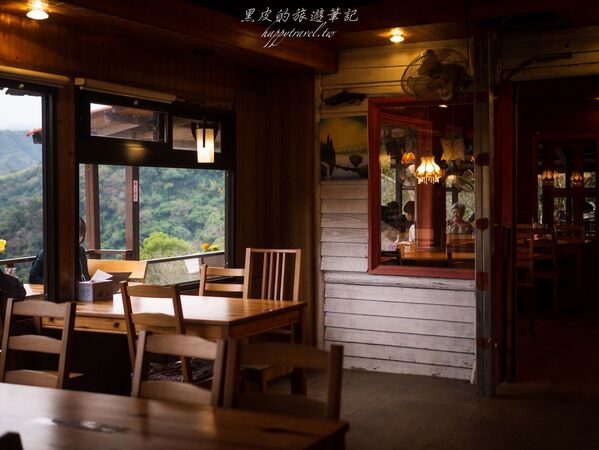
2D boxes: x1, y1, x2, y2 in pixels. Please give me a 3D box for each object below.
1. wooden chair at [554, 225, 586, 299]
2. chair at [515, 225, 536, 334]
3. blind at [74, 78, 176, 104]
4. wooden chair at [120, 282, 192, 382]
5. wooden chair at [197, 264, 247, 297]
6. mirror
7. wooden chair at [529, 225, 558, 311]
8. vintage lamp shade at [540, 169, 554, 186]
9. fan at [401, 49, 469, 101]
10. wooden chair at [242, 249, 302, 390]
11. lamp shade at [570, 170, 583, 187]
[{"bbox_3d":[3.414,0.440,10.806,0.420,0.930,0.460,1,2,28],"label":"wooden chair"},{"bbox_3d":[2.024,0.508,8.129,0.420,0.980,0.460,1,2,21],"label":"chair"},{"bbox_3d":[-1.160,-0.915,5.925,0.090,0.110,1.064,1,2,28],"label":"blind"},{"bbox_3d":[-0.663,0.770,4.614,0.363,0.947,0.470,1,2,28],"label":"wooden chair"},{"bbox_3d":[-0.610,0.744,5.601,0.385,0.929,0.480,1,2,28],"label":"wooden chair"},{"bbox_3d":[0.942,-0.299,6.601,0.899,1.353,0.070,1,2,28],"label":"mirror"},{"bbox_3d":[2.754,0.460,9.797,0.420,0.960,0.460,1,2,21],"label":"wooden chair"},{"bbox_3d":[3.208,-0.615,11.200,0.180,0.230,0.180,1,2,28],"label":"vintage lamp shade"},{"bbox_3d":[0.985,-1.091,6.317,0.440,0.430,0.340,2,21,38],"label":"fan"},{"bbox_3d":[-0.276,0.691,5.351,0.406,1.052,0.500,1,2,28],"label":"wooden chair"},{"bbox_3d":[3.712,-0.623,11.600,0.170,0.215,0.170,1,2,28],"label":"lamp shade"}]

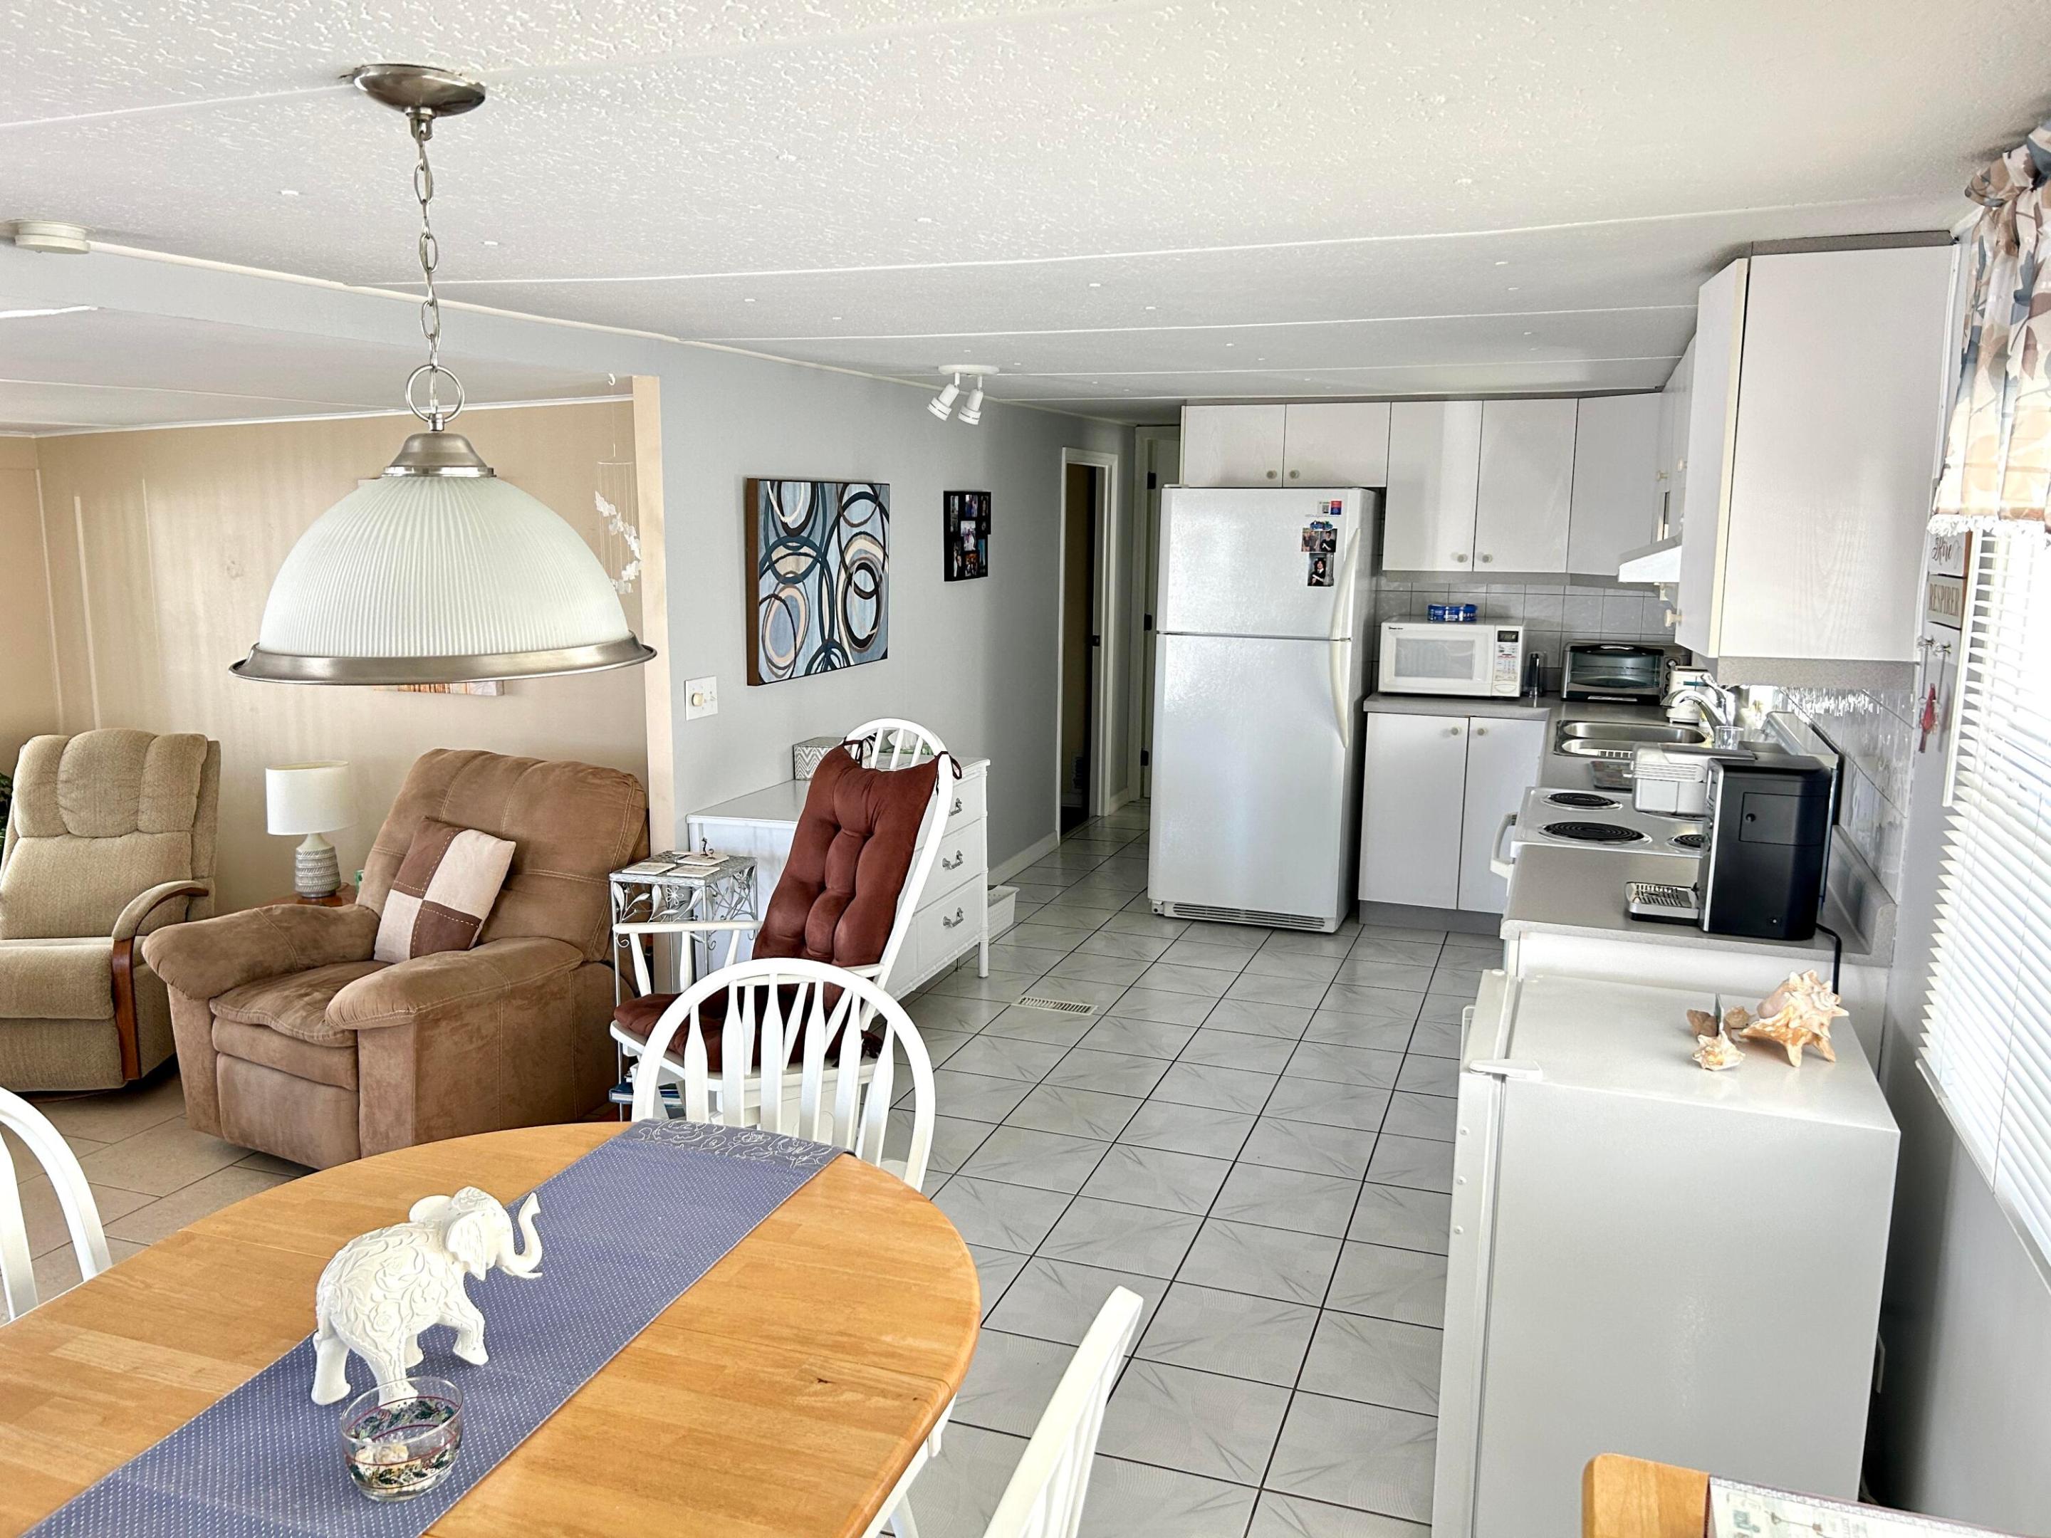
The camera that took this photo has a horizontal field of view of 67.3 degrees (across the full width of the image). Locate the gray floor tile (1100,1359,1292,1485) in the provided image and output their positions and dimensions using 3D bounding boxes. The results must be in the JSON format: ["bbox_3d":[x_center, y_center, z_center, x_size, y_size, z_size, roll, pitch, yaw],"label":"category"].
[{"bbox_3d":[0.315,1.227,2.899,0.325,0.010,0.325,4,11,19],"label":"gray floor tile"}]

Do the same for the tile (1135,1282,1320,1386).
[{"bbox_3d":[0.434,1.183,3.225,0.329,0.010,0.329,4,11,19],"label":"tile"}]

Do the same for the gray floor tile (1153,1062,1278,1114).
[{"bbox_3d":[0.567,0.949,4.567,0.329,0.010,0.329,4,11,19],"label":"gray floor tile"}]

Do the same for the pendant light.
[{"bbox_3d":[-0.603,-0.397,1.568,0.418,0.574,0.418,4,11,20],"label":"pendant light"}]

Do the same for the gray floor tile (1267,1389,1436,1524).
[{"bbox_3d":[0.626,1.258,2.807,0.325,0.010,0.322,4,11,20],"label":"gray floor tile"}]

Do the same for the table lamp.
[{"bbox_3d":[-2.119,0.184,4.569,0.236,0.395,0.236,4,11,19],"label":"table lamp"}]

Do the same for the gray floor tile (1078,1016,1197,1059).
[{"bbox_3d":[0.366,0.874,4.984,0.329,0.010,0.329,4,11,19],"label":"gray floor tile"}]

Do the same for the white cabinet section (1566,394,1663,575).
[{"bbox_3d":[2.229,-1.072,5.849,0.025,0.671,0.415,-4,11,-25],"label":"white cabinet section"}]

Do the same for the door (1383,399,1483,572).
[{"bbox_3d":[1.631,-1.128,6.168,0.347,0.664,0.020,4,11,19],"label":"door"}]

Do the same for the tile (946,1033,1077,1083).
[{"bbox_3d":[-0.056,0.911,4.817,0.330,0.010,0.330,4,11,19],"label":"tile"}]

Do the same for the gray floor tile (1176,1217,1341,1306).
[{"bbox_3d":[0.545,1.139,3.559,0.330,0.010,0.330,4,11,19],"label":"gray floor tile"}]

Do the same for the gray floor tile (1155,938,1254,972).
[{"bbox_3d":[0.698,0.705,5.851,0.325,0.010,0.322,4,11,20],"label":"gray floor tile"}]

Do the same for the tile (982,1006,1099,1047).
[{"bbox_3d":[0.055,0.844,5.056,0.325,0.010,0.322,4,11,20],"label":"tile"}]

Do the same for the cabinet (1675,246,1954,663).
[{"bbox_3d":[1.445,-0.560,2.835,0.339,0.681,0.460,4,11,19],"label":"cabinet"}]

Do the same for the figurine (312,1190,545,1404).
[{"bbox_3d":[-0.647,0.563,1.679,0.235,0.198,0.120,-7,12,-37],"label":"figurine"}]

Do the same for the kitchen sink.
[{"bbox_3d":[2.068,-0.016,5.178,0.540,0.170,0.824,4,11,19],"label":"kitchen sink"}]

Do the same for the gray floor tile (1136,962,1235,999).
[{"bbox_3d":[0.588,0.765,5.558,0.325,0.010,0.325,4,11,19],"label":"gray floor tile"}]

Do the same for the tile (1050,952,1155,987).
[{"bbox_3d":[0.282,0.751,5.743,0.330,0.010,0.330,4,11,19],"label":"tile"}]

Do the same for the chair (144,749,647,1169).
[{"bbox_3d":[-1.667,0.504,4.242,1.000,0.960,0.970,6,11,28],"label":"chair"}]

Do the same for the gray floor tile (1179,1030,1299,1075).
[{"bbox_3d":[0.683,0.903,4.905,0.330,0.010,0.330,4,11,19],"label":"gray floor tile"}]

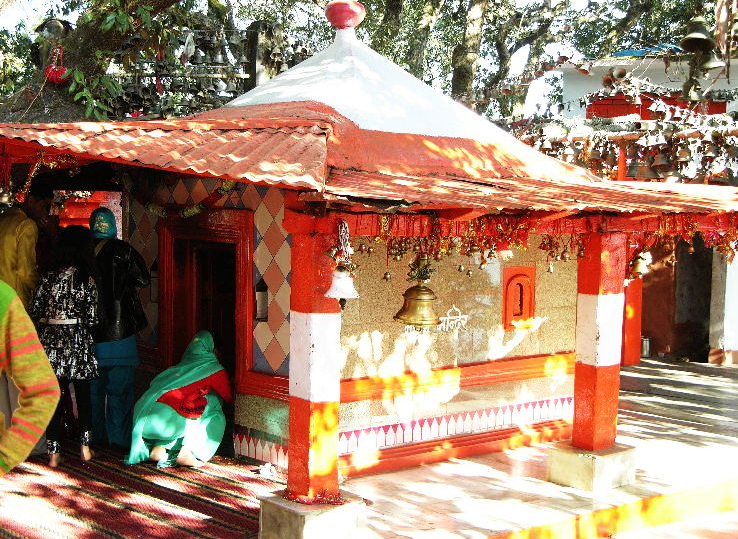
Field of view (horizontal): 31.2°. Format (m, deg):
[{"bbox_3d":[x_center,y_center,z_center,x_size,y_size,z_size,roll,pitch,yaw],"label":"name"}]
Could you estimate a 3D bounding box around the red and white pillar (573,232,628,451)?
[{"bbox_3d":[1.460,0.446,8.454,0.225,1.387,0.200,-2,5,-43],"label":"red and white pillar"}]

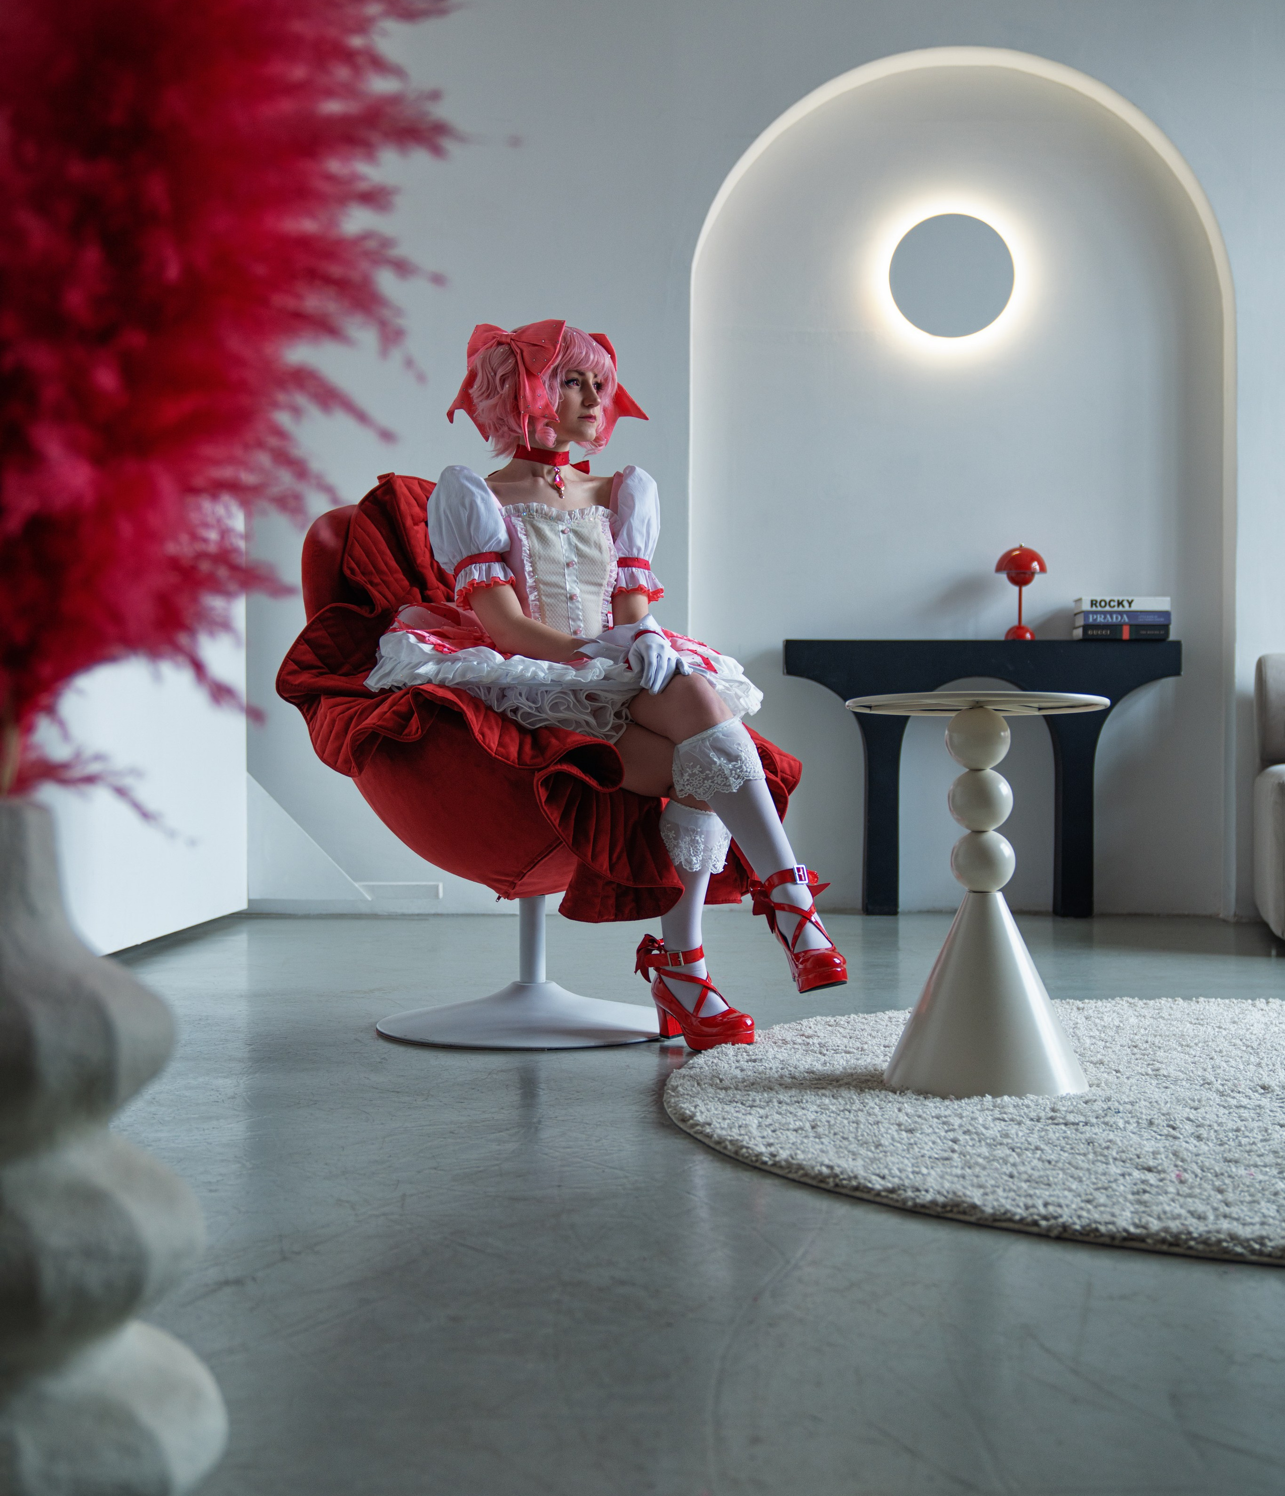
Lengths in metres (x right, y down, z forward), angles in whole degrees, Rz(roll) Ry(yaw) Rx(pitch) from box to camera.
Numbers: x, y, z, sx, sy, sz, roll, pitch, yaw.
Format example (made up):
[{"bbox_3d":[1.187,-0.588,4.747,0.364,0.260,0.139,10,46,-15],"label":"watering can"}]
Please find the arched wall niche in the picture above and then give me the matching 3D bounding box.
[{"bbox_3d":[1.021,-0.844,6.036,1.735,2.760,0.180,0,0,1],"label":"arched wall niche"}]

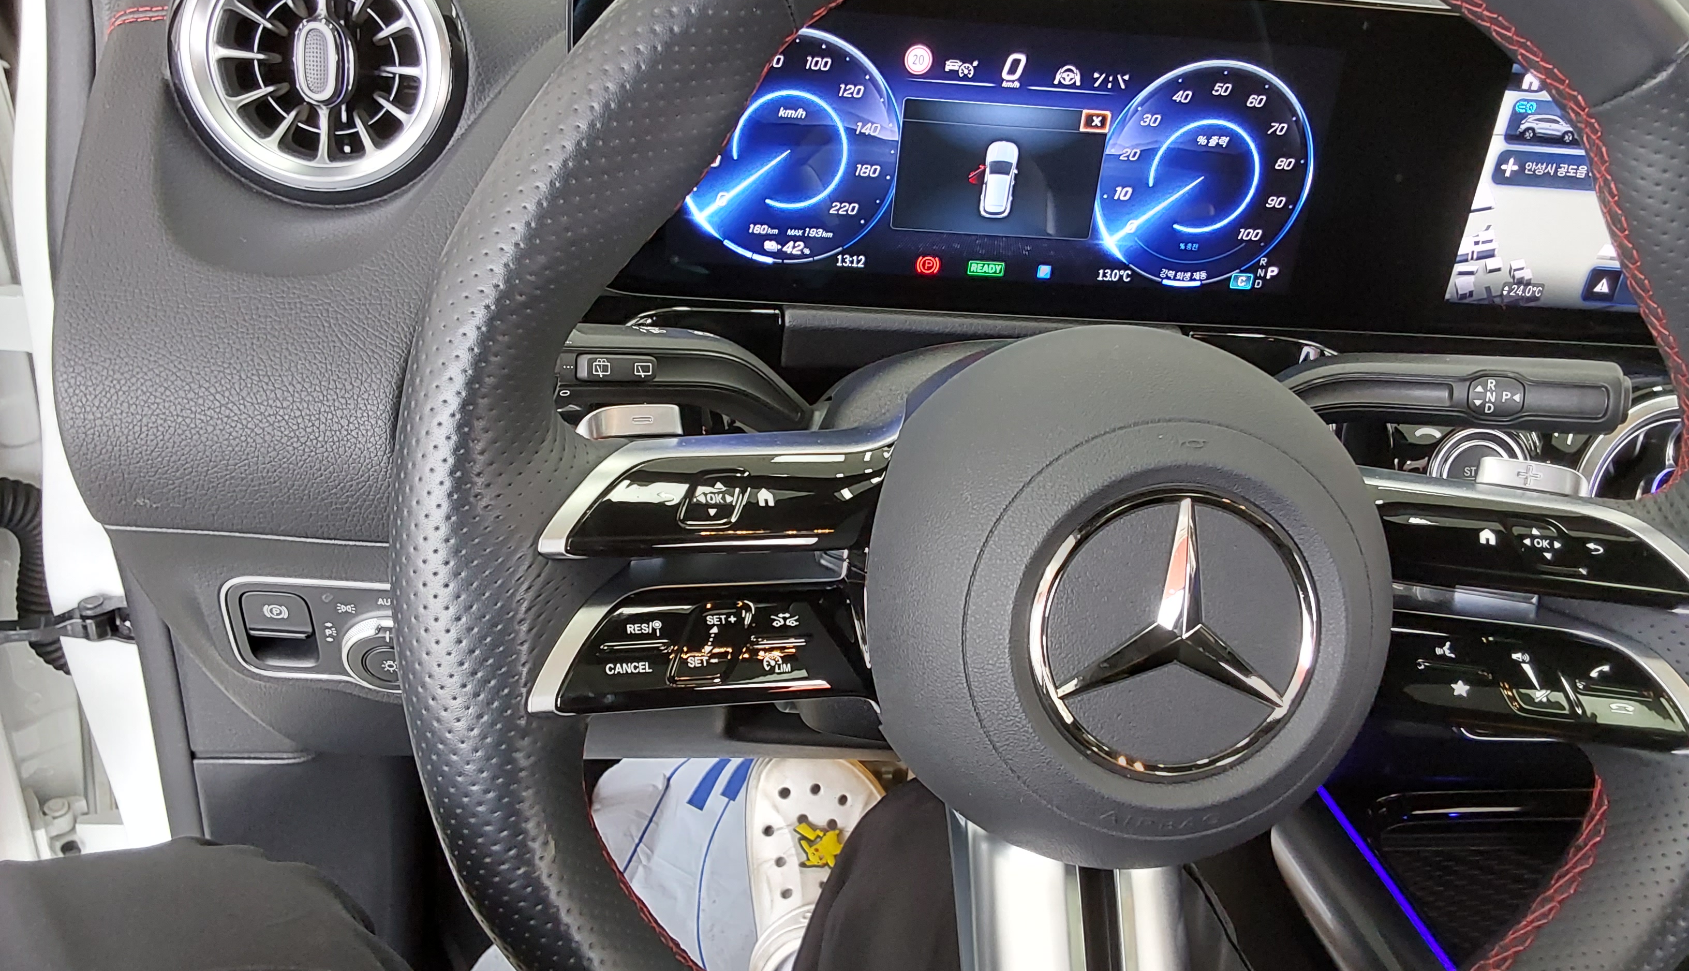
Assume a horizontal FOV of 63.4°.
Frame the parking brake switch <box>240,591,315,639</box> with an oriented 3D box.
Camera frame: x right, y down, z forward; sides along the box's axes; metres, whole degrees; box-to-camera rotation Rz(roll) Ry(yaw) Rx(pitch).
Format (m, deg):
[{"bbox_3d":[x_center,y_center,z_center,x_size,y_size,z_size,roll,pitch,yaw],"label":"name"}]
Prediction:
[{"bbox_3d":[-0.228,0.052,0.550,0.027,0.025,0.012,2,30,-8],"label":"parking brake switch"}]

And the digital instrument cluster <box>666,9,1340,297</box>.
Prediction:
[{"bbox_3d":[0.059,-0.120,0.501,0.244,0.092,0.014,2,25,-8],"label":"digital instrument cluster"}]

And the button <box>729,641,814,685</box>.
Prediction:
[{"bbox_3d":[-0.018,0.045,0.343,0.024,0.011,0.005,1,-3,-26],"label":"button"}]

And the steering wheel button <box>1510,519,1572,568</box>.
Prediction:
[{"bbox_3d":[0.186,0.016,0.366,0.017,0.014,0.005,5,-4,10],"label":"steering wheel button"}]

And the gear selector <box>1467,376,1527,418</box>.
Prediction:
[{"bbox_3d":[0.209,-0.028,0.438,0.021,0.015,0.006,3,6,-8],"label":"gear selector"}]

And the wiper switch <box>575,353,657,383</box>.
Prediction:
[{"bbox_3d":[-0.068,-0.035,0.404,0.025,0.009,0.006,3,6,-8],"label":"wiper switch"}]

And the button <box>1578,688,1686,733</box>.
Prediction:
[{"bbox_3d":[0.206,0.059,0.358,0.026,0.011,0.005,5,-4,10],"label":"button"}]

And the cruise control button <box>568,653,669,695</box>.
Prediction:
[{"bbox_3d":[-0.054,0.044,0.324,0.025,0.010,0.005,1,-3,-26],"label":"cruise control button"}]

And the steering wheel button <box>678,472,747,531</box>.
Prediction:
[{"bbox_3d":[-0.032,0.004,0.336,0.017,0.014,0.005,1,-3,-26],"label":"steering wheel button"}]

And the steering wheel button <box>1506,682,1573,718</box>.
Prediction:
[{"bbox_3d":[0.185,0.057,0.363,0.017,0.010,0.005,5,-4,10],"label":"steering wheel button"}]

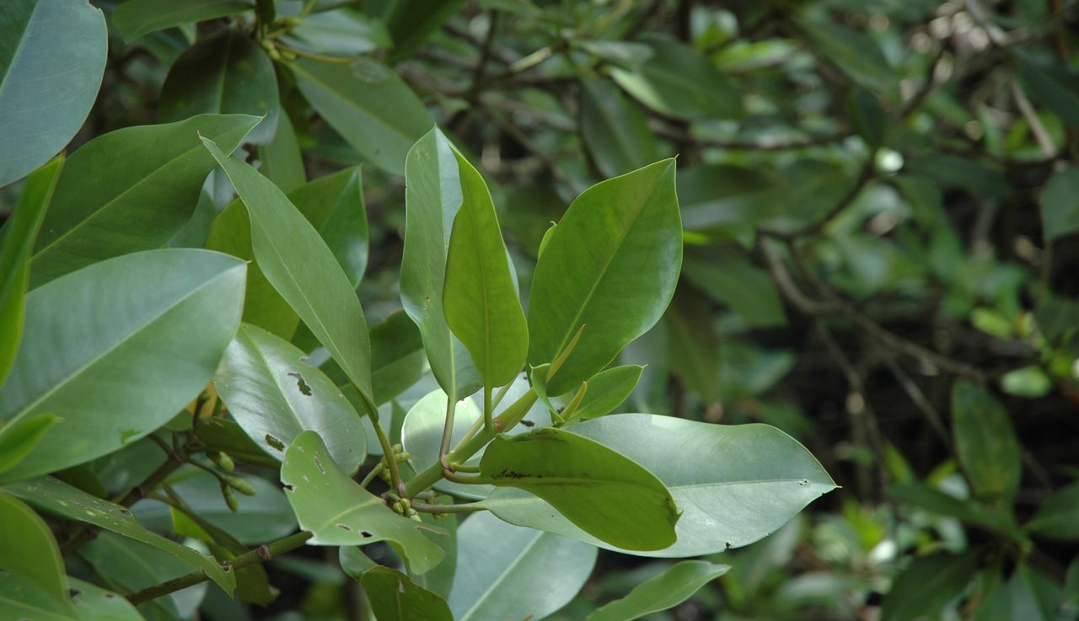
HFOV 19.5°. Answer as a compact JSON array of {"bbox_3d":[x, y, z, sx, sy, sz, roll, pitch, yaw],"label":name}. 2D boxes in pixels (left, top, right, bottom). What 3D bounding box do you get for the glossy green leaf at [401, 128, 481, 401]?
[{"bbox_3d":[-0.034,-0.016,1.110,0.040,0.096,0.018,4,-11,-39],"label":"glossy green leaf"}]

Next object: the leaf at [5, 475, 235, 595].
[{"bbox_3d":[-0.140,0.074,1.040,0.093,0.014,0.036,27,21,6],"label":"leaf"}]

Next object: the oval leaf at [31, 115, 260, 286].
[{"bbox_3d":[-0.147,-0.040,1.140,0.108,0.048,0.015,-32,-23,-6],"label":"oval leaf"}]

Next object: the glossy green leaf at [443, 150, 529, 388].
[{"bbox_3d":[-0.018,-0.015,1.080,0.036,0.083,0.016,-11,-7,35],"label":"glossy green leaf"}]

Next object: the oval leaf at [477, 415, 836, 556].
[{"bbox_3d":[0.041,0.062,1.110,0.125,0.020,0.055,-1,53,-6],"label":"oval leaf"}]

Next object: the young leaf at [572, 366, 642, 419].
[{"bbox_3d":[0.023,0.029,1.090,0.034,0.006,0.017,-35,48,9],"label":"young leaf"}]

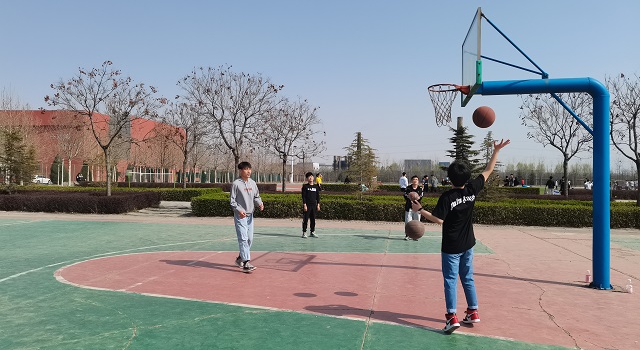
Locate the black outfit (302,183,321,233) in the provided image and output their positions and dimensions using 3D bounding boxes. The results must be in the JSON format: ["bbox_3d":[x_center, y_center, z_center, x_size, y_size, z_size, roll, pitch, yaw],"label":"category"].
[{"bbox_3d":[-0.227,0.882,12.850,0.470,1.340,0.290,1,-1,-10],"label":"black outfit"}]

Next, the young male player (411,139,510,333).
[{"bbox_3d":[1.486,0.603,5.009,0.950,1.970,0.600,1,-1,-16],"label":"young male player"}]

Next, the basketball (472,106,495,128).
[{"bbox_3d":[1.799,-0.634,5.270,0.244,0.244,0.244,1,-1,0],"label":"basketball"}]

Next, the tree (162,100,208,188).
[{"bbox_3d":[-9.047,-1.648,32.532,3.300,6.700,3.200,1,-1,10],"label":"tree"}]

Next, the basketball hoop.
[{"bbox_3d":[2.009,-1.091,7.447,0.600,0.600,0.470,1,-1,9],"label":"basketball hoop"}]

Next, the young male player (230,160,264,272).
[{"bbox_3d":[-1.215,0.691,8.000,0.440,1.790,0.520,0,-1,41],"label":"young male player"}]

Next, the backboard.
[{"bbox_3d":[2.334,-1.722,7.402,0.060,1.050,1.800,1,-1,9],"label":"backboard"}]

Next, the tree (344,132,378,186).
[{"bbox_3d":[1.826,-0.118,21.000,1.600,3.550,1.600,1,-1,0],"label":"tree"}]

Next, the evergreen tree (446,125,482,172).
[{"bbox_3d":[6.298,-0.242,21.019,1.900,4.100,1.900,1,-1,10],"label":"evergreen tree"}]

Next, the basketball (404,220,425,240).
[{"bbox_3d":[1.181,0.683,5.970,0.243,0.243,0.243,1,-1,10],"label":"basketball"}]

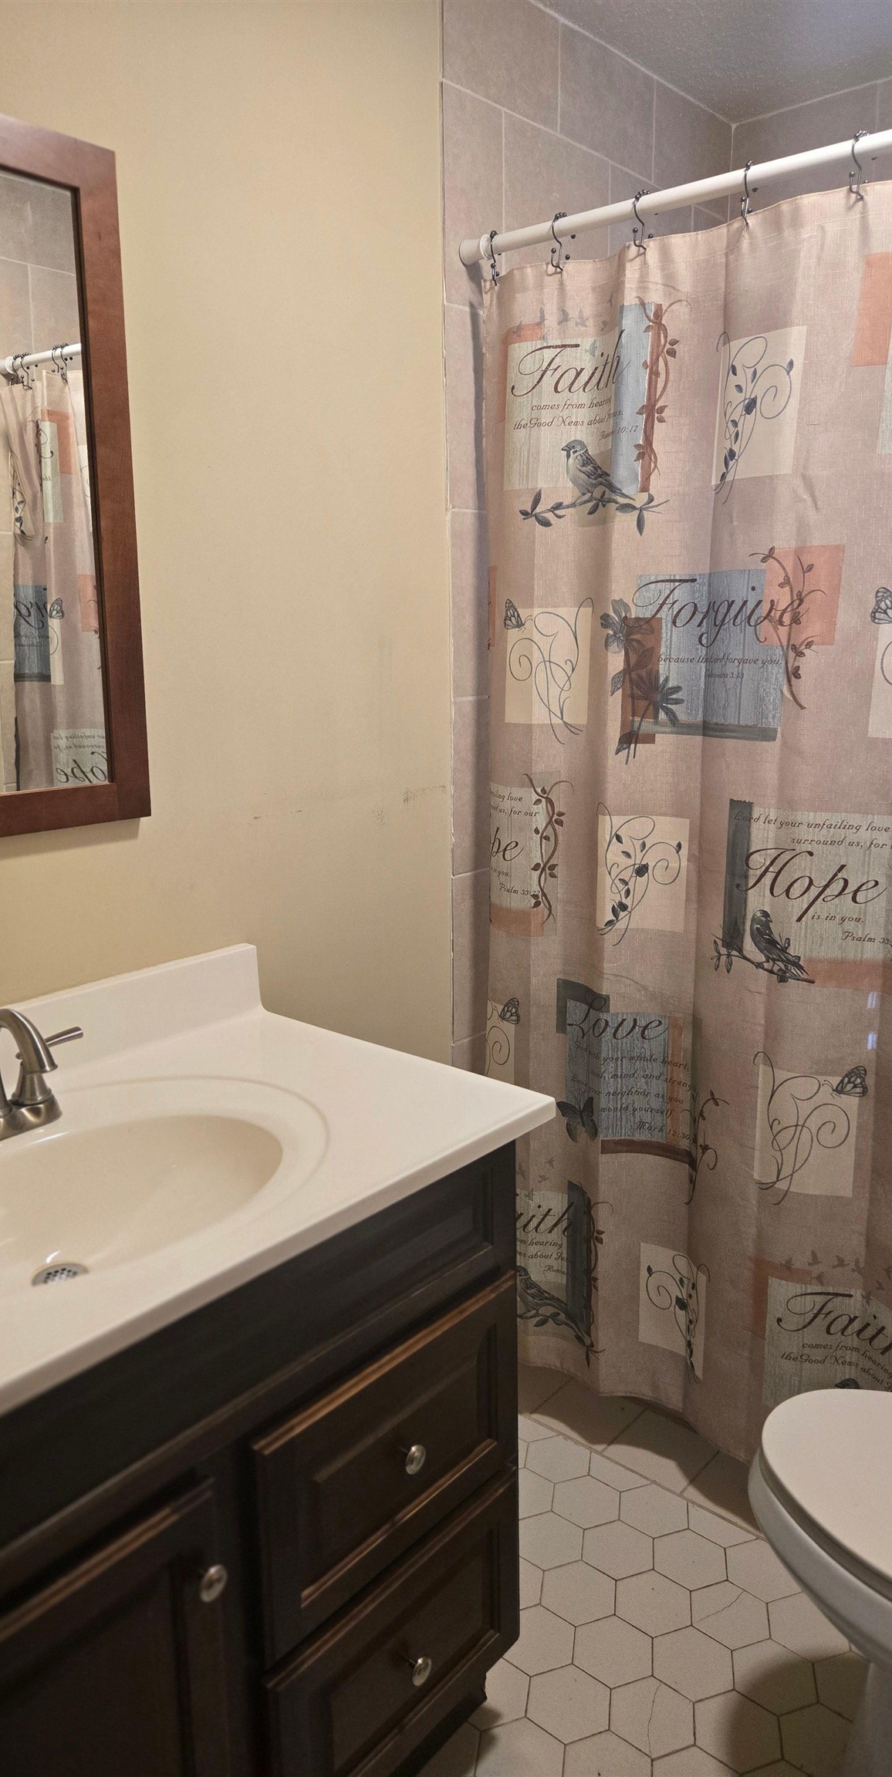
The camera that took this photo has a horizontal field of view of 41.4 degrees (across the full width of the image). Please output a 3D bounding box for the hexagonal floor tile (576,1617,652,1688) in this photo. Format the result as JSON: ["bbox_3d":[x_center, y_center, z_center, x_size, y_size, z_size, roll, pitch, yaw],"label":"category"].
[{"bbox_3d":[0.243,1.110,1.711,0.128,0.010,0.111,10,16,39],"label":"hexagonal floor tile"}]

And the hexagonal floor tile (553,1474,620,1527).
[{"bbox_3d":[0.238,1.040,1.995,0.111,0.010,0.128,2,13,10],"label":"hexagonal floor tile"}]

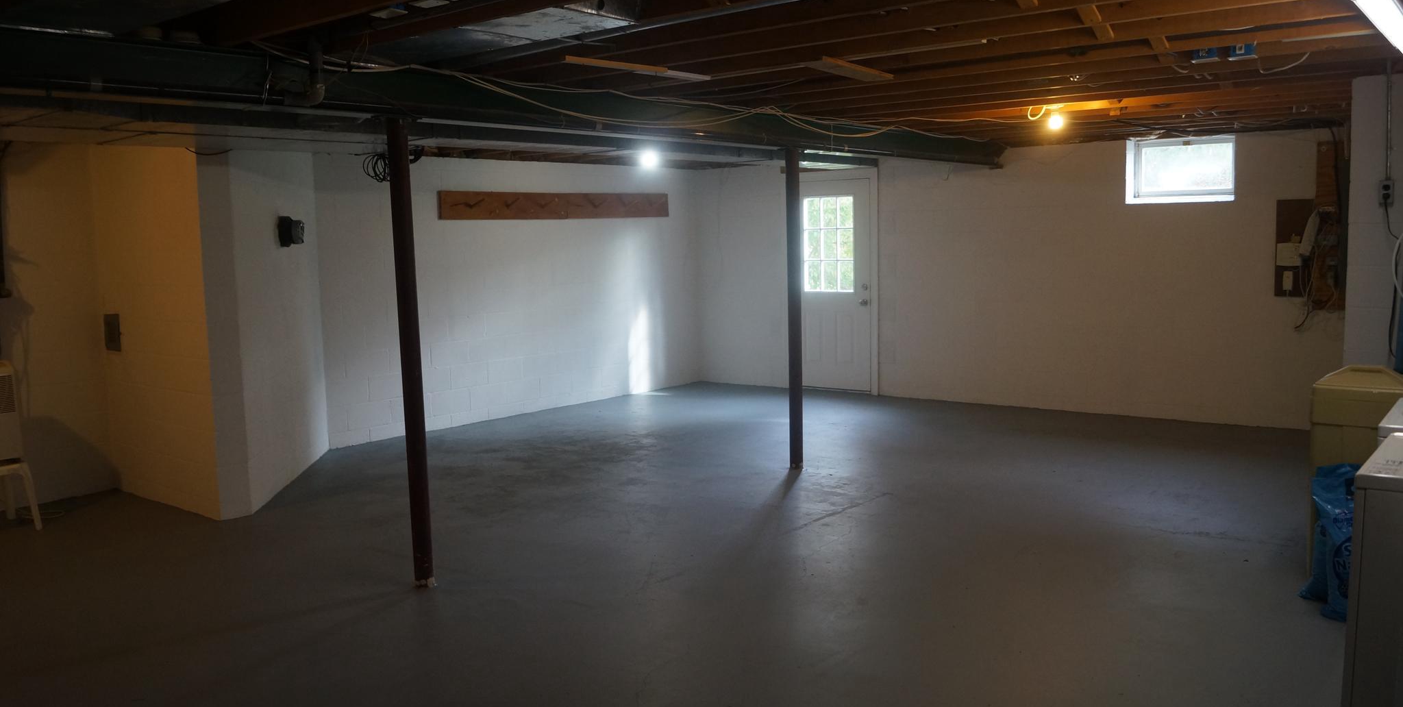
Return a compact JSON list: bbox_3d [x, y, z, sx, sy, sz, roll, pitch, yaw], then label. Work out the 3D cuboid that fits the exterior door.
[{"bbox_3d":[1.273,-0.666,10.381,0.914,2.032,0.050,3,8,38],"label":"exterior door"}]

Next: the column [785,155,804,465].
[{"bbox_3d":[0.611,-0.281,6.972,0.092,2.120,0.092,-1,6,0],"label":"column"}]

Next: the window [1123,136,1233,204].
[{"bbox_3d":[3.820,-1.452,8.362,0.810,0.520,0.160,3,8,38],"label":"window"}]

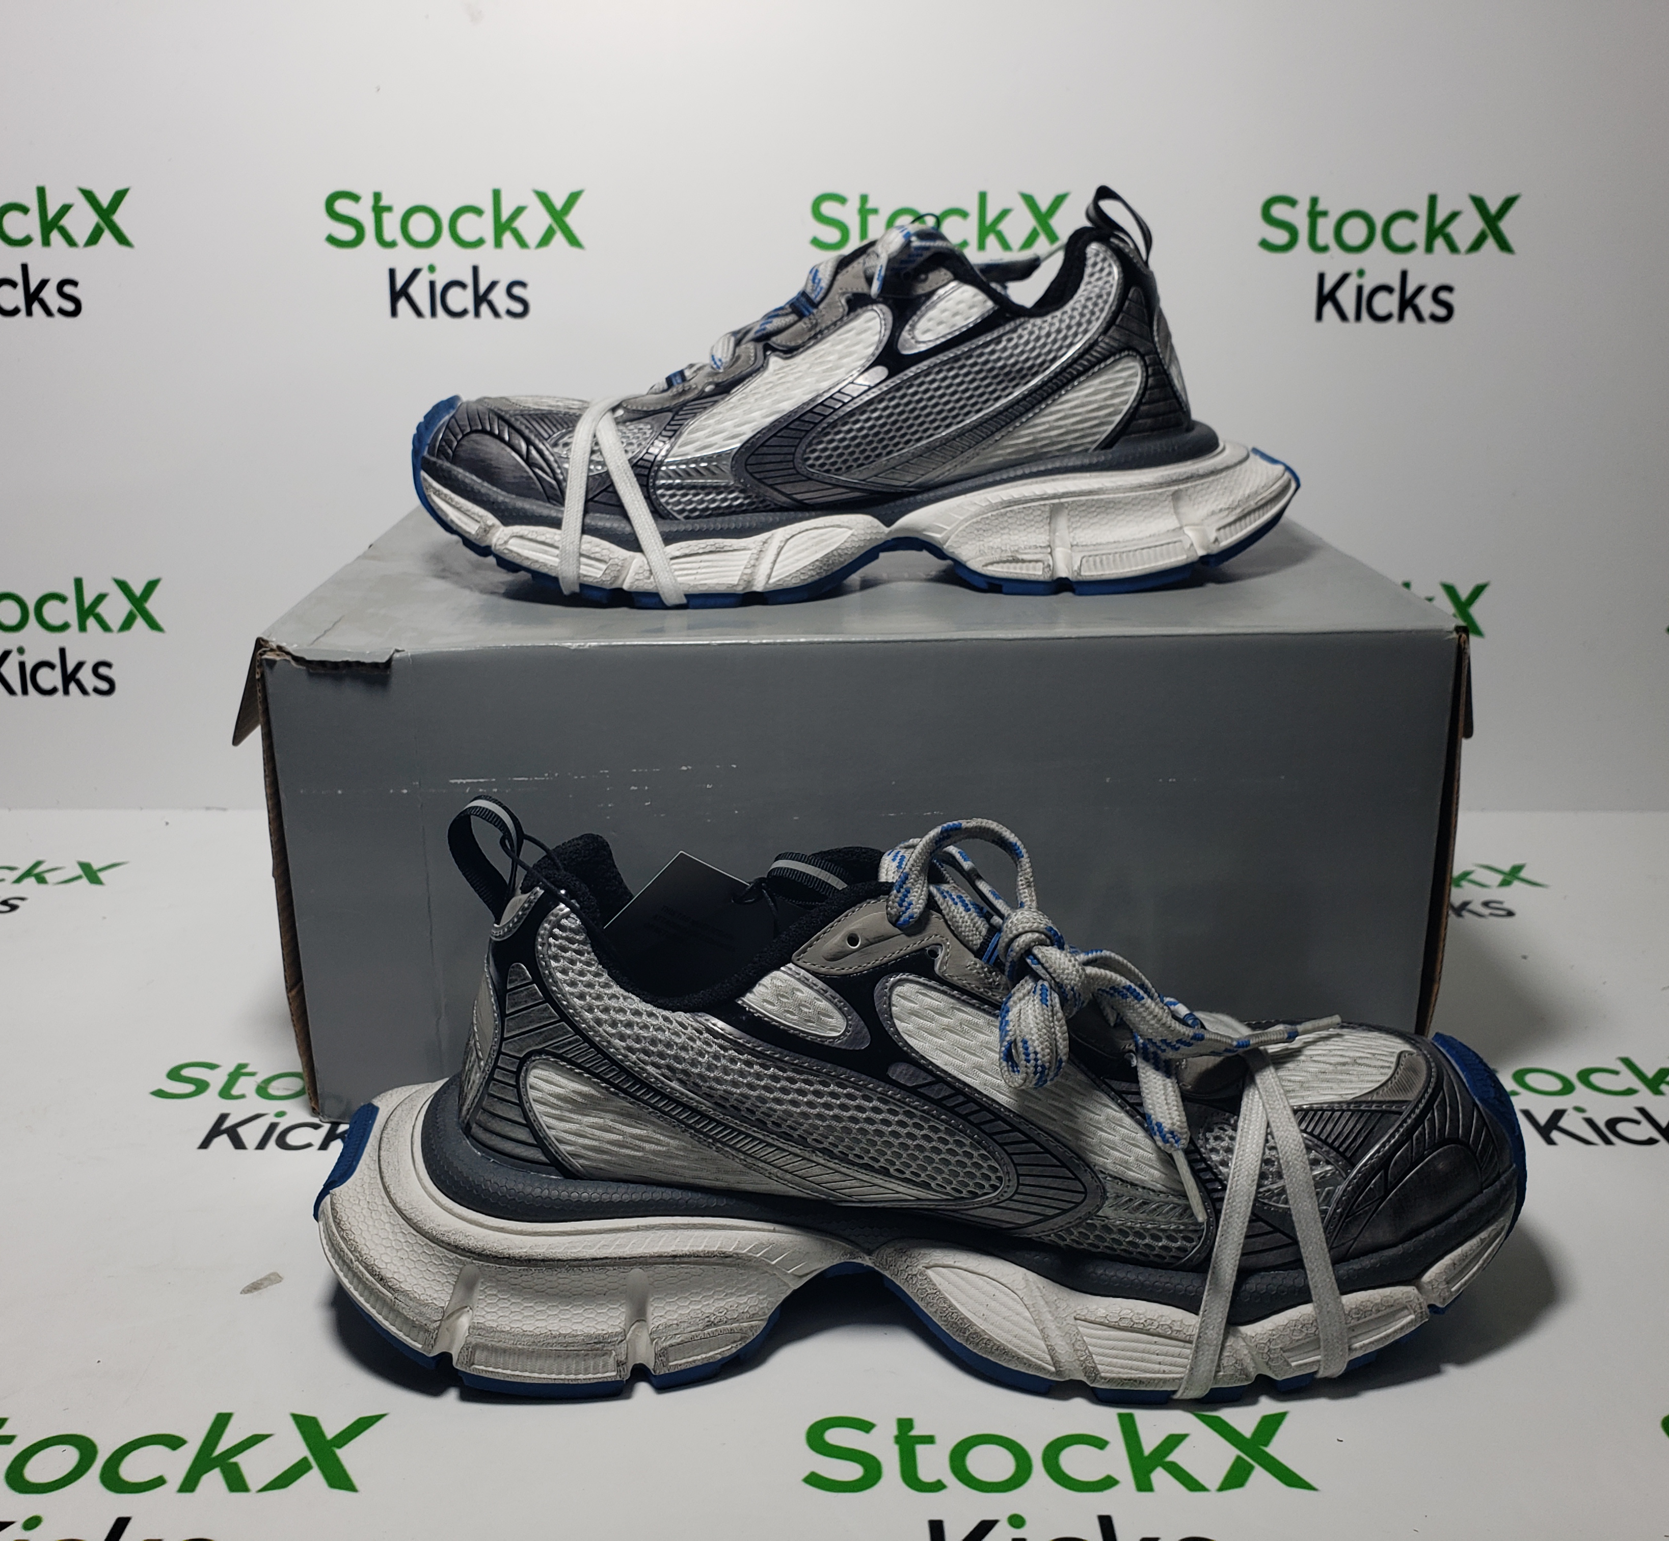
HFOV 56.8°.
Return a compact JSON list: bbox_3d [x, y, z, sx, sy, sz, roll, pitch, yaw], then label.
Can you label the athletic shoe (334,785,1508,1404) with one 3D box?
[{"bbox_3d":[0.024,0.079,0.430,0.333,0.143,0.117,0,20,0],"label":"athletic shoe"}]

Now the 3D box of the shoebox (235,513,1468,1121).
[{"bbox_3d":[0.007,-0.011,0.638,0.375,0.169,0.280,-1,20,-2],"label":"shoebox"}]

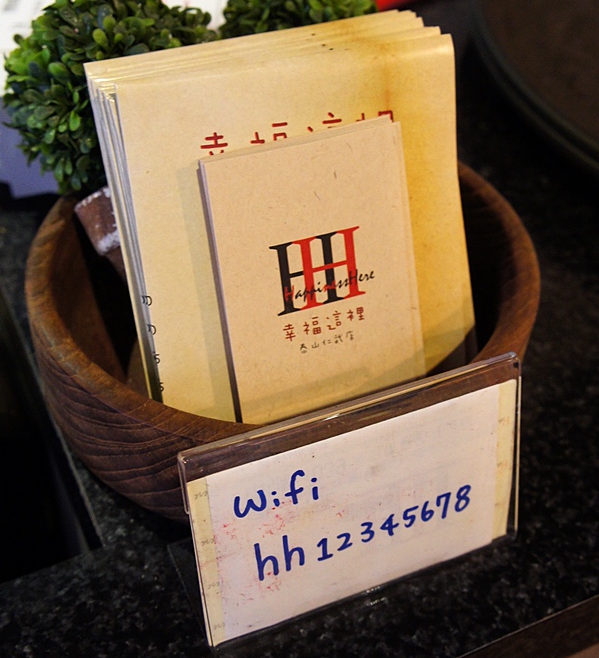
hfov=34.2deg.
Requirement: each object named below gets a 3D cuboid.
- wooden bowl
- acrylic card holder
[{"bbox_3d":[-0.005,-0.002,0.311,0.152,0.058,0.152,1,44,-1],"label":"wooden bowl"},{"bbox_3d":[0.014,0.040,0.266,0.094,0.061,0.037,-15,46,-17],"label":"acrylic card holder"}]

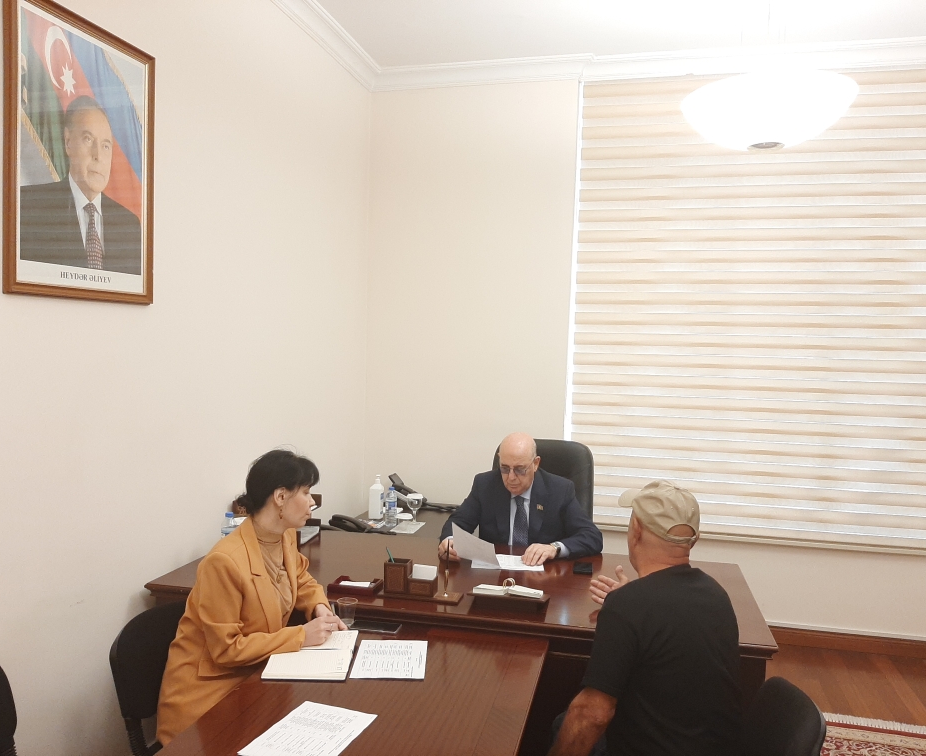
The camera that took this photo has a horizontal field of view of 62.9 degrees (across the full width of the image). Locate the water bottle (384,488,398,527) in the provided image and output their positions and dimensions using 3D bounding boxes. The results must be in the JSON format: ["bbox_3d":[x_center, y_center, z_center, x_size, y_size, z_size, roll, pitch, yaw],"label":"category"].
[{"bbox_3d":[-0.372,0.662,3.931,0.062,0.205,0.062,2,3,14],"label":"water bottle"}]

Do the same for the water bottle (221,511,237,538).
[{"bbox_3d":[-0.942,0.646,3.049,0.064,0.210,0.064,2,3,14],"label":"water bottle"}]

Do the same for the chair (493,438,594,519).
[{"bbox_3d":[0.341,0.929,3.688,0.660,1.200,0.700,2,3,14],"label":"chair"}]

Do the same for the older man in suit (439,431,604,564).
[{"bbox_3d":[0.297,0.893,3.471,0.680,1.290,0.780,2,3,12],"label":"older man in suit"}]

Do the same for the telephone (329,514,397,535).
[{"bbox_3d":[-0.510,0.720,3.845,0.230,0.090,0.180,3,3,24],"label":"telephone"}]

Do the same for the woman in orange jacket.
[{"bbox_3d":[-0.643,0.912,2.327,0.700,1.310,0.510,3,3,22],"label":"woman in orange jacket"}]

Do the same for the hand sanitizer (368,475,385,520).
[{"bbox_3d":[-0.466,0.634,4.054,0.070,0.245,0.085,3,3,29],"label":"hand sanitizer"}]

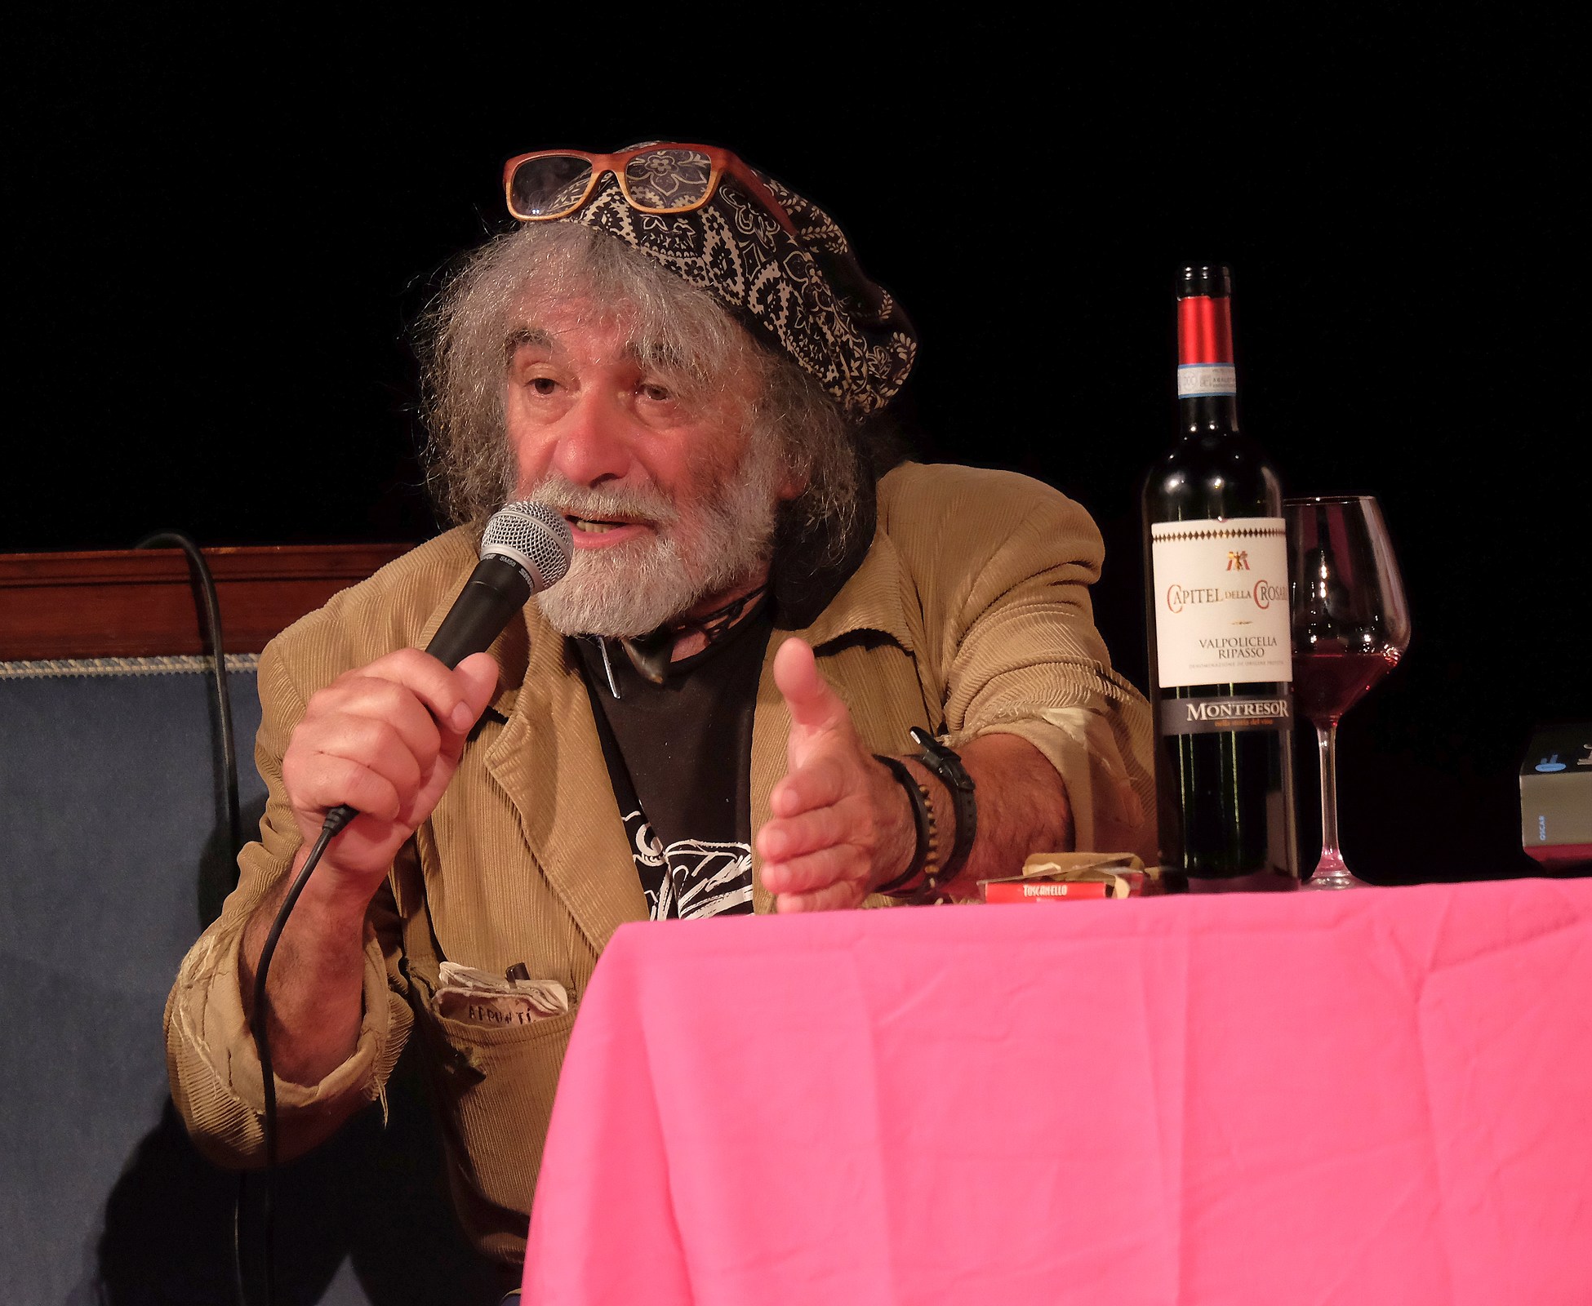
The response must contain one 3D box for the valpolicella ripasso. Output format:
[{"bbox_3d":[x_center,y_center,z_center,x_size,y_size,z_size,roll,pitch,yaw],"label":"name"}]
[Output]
[{"bbox_3d":[0.223,-0.038,8.620,0.075,0.333,0.075,-2,-1,0],"label":"valpolicella ripasso"}]

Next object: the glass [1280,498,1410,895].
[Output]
[{"bbox_3d":[0.283,0.023,8.710,0.091,0.212,0.091,-2,-1,0],"label":"glass"}]

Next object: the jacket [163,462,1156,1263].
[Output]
[{"bbox_3d":[-0.075,0.149,8.975,0.550,0.510,0.420,-2,-1,7],"label":"jacket"}]

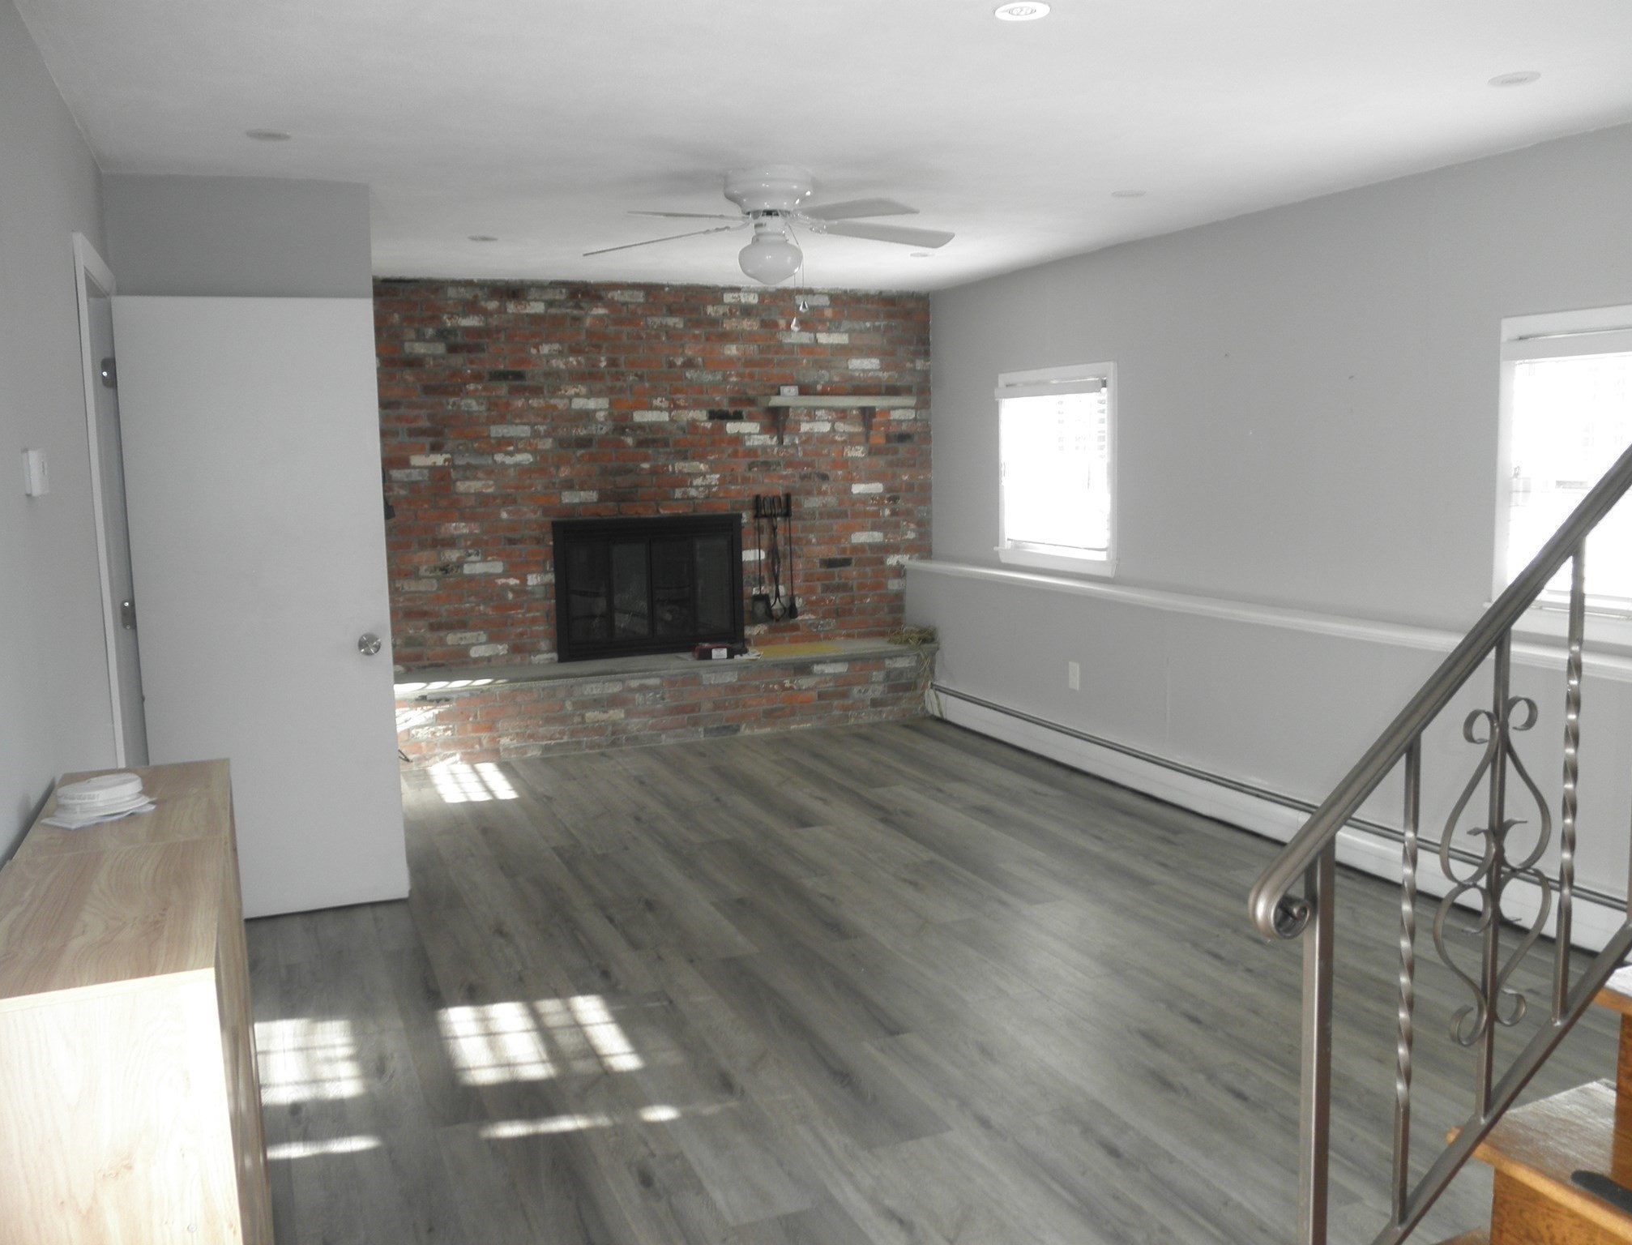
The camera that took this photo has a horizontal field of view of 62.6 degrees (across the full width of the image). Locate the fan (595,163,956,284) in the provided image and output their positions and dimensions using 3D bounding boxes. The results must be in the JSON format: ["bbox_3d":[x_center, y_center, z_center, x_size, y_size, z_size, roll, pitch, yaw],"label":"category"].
[{"bbox_3d":[-0.153,-1.302,4.465,1.310,0.352,1.280,-1,7,-1],"label":"fan"}]

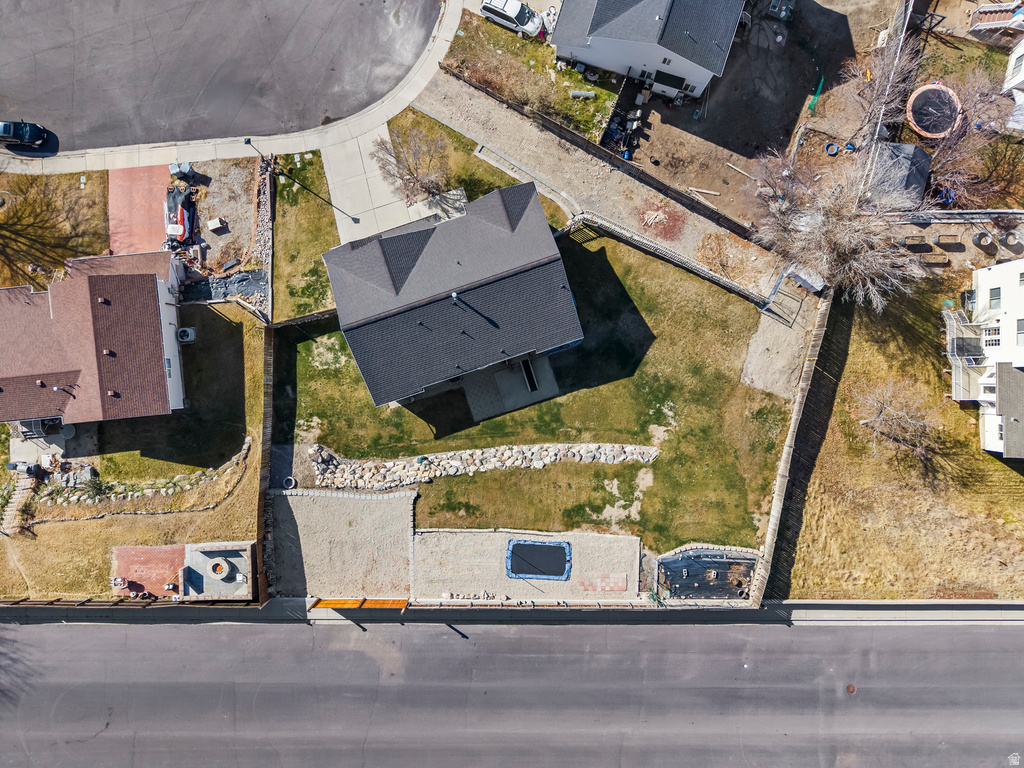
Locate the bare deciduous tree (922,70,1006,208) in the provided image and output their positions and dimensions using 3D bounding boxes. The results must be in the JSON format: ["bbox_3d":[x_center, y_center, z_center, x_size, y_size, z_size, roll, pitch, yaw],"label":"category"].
[{"bbox_3d":[31.200,-16.700,49.100,5.300,6.600,7.400,0,90,0],"label":"bare deciduous tree"}]

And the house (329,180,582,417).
[{"bbox_3d":[-3.900,-5.970,47.800,14.800,6.700,11.100,-19,90,0],"label":"house"}]

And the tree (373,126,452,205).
[{"bbox_3d":[-6.880,-14.820,48.600,5.000,5.400,4.800,0,90,0],"label":"tree"}]

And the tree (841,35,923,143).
[{"bbox_3d":[25.470,-20.100,48.800,4.600,7.000,5.500,0,90,0],"label":"tree"}]

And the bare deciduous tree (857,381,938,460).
[{"bbox_3d":[25.400,2.400,48.700,4.900,6.600,5.200,0,90,0],"label":"bare deciduous tree"}]

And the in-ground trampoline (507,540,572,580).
[{"bbox_3d":[1.970,12.750,51.300,4.600,0.250,2.750,3,90,0],"label":"in-ground trampoline"}]

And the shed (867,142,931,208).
[{"bbox_3d":[27.510,-14.800,50.400,3.800,3.000,3.800,13,90,0],"label":"shed"}]

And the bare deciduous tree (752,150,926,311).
[{"bbox_3d":[21.900,-10.200,47.800,9.800,8.500,10.000,0,90,0],"label":"bare deciduous tree"}]

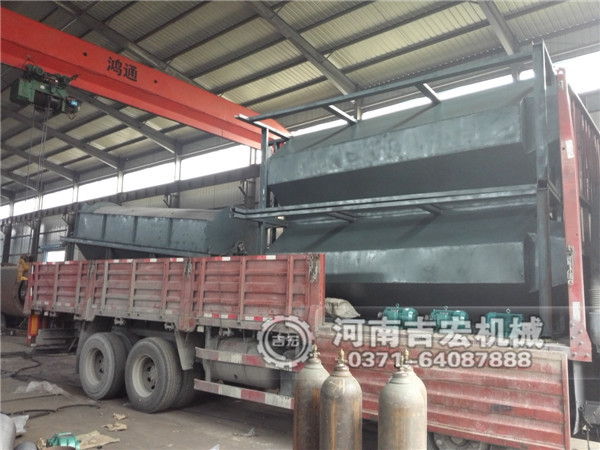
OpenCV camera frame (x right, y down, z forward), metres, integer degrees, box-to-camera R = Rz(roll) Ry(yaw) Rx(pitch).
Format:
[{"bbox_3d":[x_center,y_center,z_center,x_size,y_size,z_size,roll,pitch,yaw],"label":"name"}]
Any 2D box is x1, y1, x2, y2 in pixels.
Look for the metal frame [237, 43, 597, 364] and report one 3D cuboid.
[{"bbox_3d":[1.295,-0.101,6.315,4.150,2.800,2.050,-5,-11,38],"label":"metal frame"}]

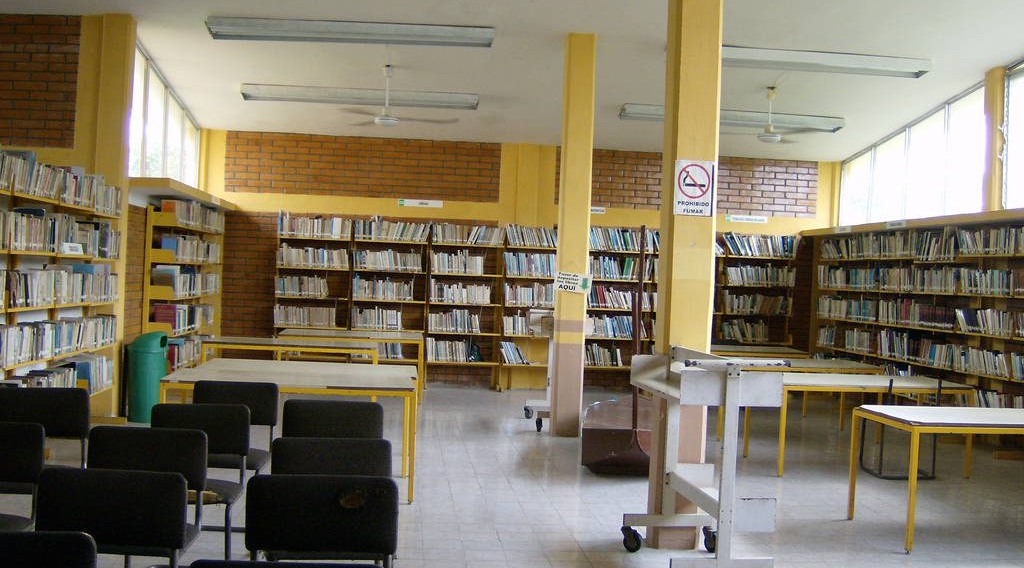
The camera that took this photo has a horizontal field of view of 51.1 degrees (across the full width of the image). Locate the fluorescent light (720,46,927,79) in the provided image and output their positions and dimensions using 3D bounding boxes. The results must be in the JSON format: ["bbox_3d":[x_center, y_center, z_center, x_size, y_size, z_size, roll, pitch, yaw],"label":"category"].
[{"bbox_3d":[2.661,-2.081,9.924,2.548,0.091,0.280,2,-7,-6],"label":"fluorescent light"}]

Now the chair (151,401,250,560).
[{"bbox_3d":[-1.402,0.921,4.631,0.450,0.780,0.520,2,0,-6],"label":"chair"}]

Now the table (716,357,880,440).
[{"bbox_3d":[2.578,1.082,10.063,1.560,0.684,0.830,2,0,-8],"label":"table"}]

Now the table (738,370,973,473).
[{"bbox_3d":[2.708,1.101,8.397,1.560,0.684,0.830,2,0,-7],"label":"table"}]

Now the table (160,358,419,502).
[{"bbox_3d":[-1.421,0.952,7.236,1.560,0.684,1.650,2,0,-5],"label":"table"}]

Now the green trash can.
[{"bbox_3d":[-3.217,0.807,9.440,0.360,0.800,0.345,2,0,0],"label":"green trash can"}]

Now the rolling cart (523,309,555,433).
[{"bbox_3d":[0.439,0.828,10.343,0.546,1.078,1.036,2,0,-6],"label":"rolling cart"}]

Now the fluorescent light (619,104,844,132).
[{"bbox_3d":[2.470,-1.852,11.933,2.548,0.091,0.280,2,-7,-6],"label":"fluorescent light"}]

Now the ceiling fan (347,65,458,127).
[{"bbox_3d":[-1.127,-1.814,10.379,1.200,0.600,1.220,2,0,-6],"label":"ceiling fan"}]

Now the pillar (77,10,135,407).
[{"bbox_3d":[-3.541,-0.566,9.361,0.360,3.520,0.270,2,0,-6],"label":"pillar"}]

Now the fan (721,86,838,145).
[{"bbox_3d":[2.625,-1.711,10.857,1.380,0.570,1.380,2,0,-6],"label":"fan"}]

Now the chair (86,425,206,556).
[{"bbox_3d":[-1.382,0.918,3.826,0.483,0.770,0.560,2,0,-6],"label":"chair"}]

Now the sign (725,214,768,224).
[{"bbox_3d":[3.035,-0.842,13.783,0.581,0.091,0.017,2,0,-6],"label":"sign"}]

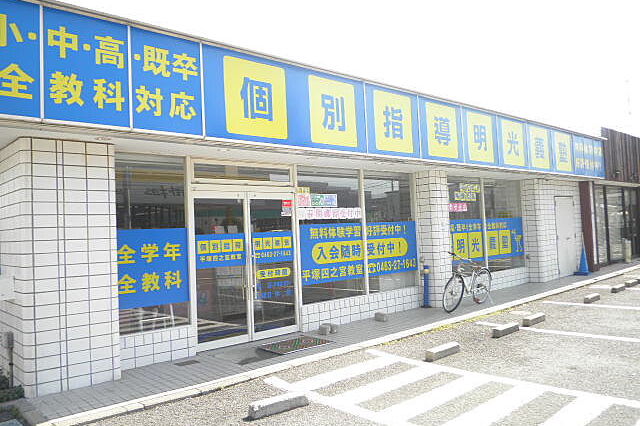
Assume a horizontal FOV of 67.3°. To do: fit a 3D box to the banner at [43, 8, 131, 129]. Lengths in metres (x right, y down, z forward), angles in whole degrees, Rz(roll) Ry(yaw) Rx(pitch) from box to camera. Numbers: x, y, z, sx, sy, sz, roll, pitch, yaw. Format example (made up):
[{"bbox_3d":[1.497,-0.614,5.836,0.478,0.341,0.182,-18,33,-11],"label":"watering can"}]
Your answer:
[{"bbox_3d":[-2.295,-1.411,4.780,0.790,1.096,0.080,-1,-3,-41],"label":"banner"}]

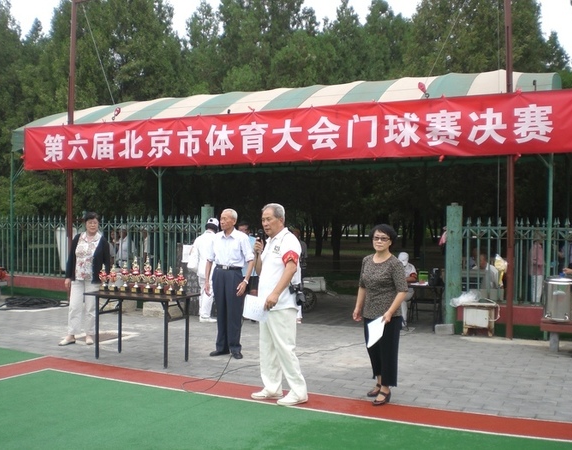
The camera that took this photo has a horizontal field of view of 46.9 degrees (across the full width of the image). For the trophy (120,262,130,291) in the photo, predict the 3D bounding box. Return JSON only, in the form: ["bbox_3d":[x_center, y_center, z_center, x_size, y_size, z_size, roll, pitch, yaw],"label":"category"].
[{"bbox_3d":[-1.840,0.593,7.549,0.135,0.353,0.090,0,0,27],"label":"trophy"}]

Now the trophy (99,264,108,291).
[{"bbox_3d":[-2.072,0.600,7.519,0.130,0.303,0.085,1,2,27],"label":"trophy"}]

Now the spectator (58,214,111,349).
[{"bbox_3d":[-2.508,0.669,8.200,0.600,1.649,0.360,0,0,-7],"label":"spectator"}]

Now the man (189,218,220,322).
[{"bbox_3d":[-1.271,0.713,10.400,0.560,1.621,0.450,0,0,12],"label":"man"}]

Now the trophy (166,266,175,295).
[{"bbox_3d":[-1.261,0.610,7.214,0.130,0.304,0.085,1,2,27],"label":"trophy"}]

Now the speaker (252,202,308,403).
[{"bbox_3d":[-0.057,0.677,5.750,0.480,1.737,0.520,0,0,-35],"label":"speaker"}]

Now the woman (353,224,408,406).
[{"bbox_3d":[0.838,0.760,5.801,0.500,1.570,0.340,1,1,22],"label":"woman"}]

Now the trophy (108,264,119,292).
[{"bbox_3d":[-1.991,0.613,7.628,0.120,0.311,0.085,0,0,27],"label":"trophy"}]

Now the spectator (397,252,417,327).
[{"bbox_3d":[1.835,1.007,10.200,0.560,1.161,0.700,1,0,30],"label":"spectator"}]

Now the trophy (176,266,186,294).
[{"bbox_3d":[-1.138,0.612,7.160,0.130,0.304,0.085,1,2,27],"label":"trophy"}]

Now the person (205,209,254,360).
[{"bbox_3d":[-0.641,0.653,7.500,0.540,1.690,0.330,1,1,19],"label":"person"}]

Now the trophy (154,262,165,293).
[{"bbox_3d":[-1.405,0.578,7.302,0.145,0.363,0.095,1,2,27],"label":"trophy"}]

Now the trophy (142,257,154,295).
[{"bbox_3d":[-1.558,0.561,7.458,0.155,0.420,0.100,0,0,27],"label":"trophy"}]

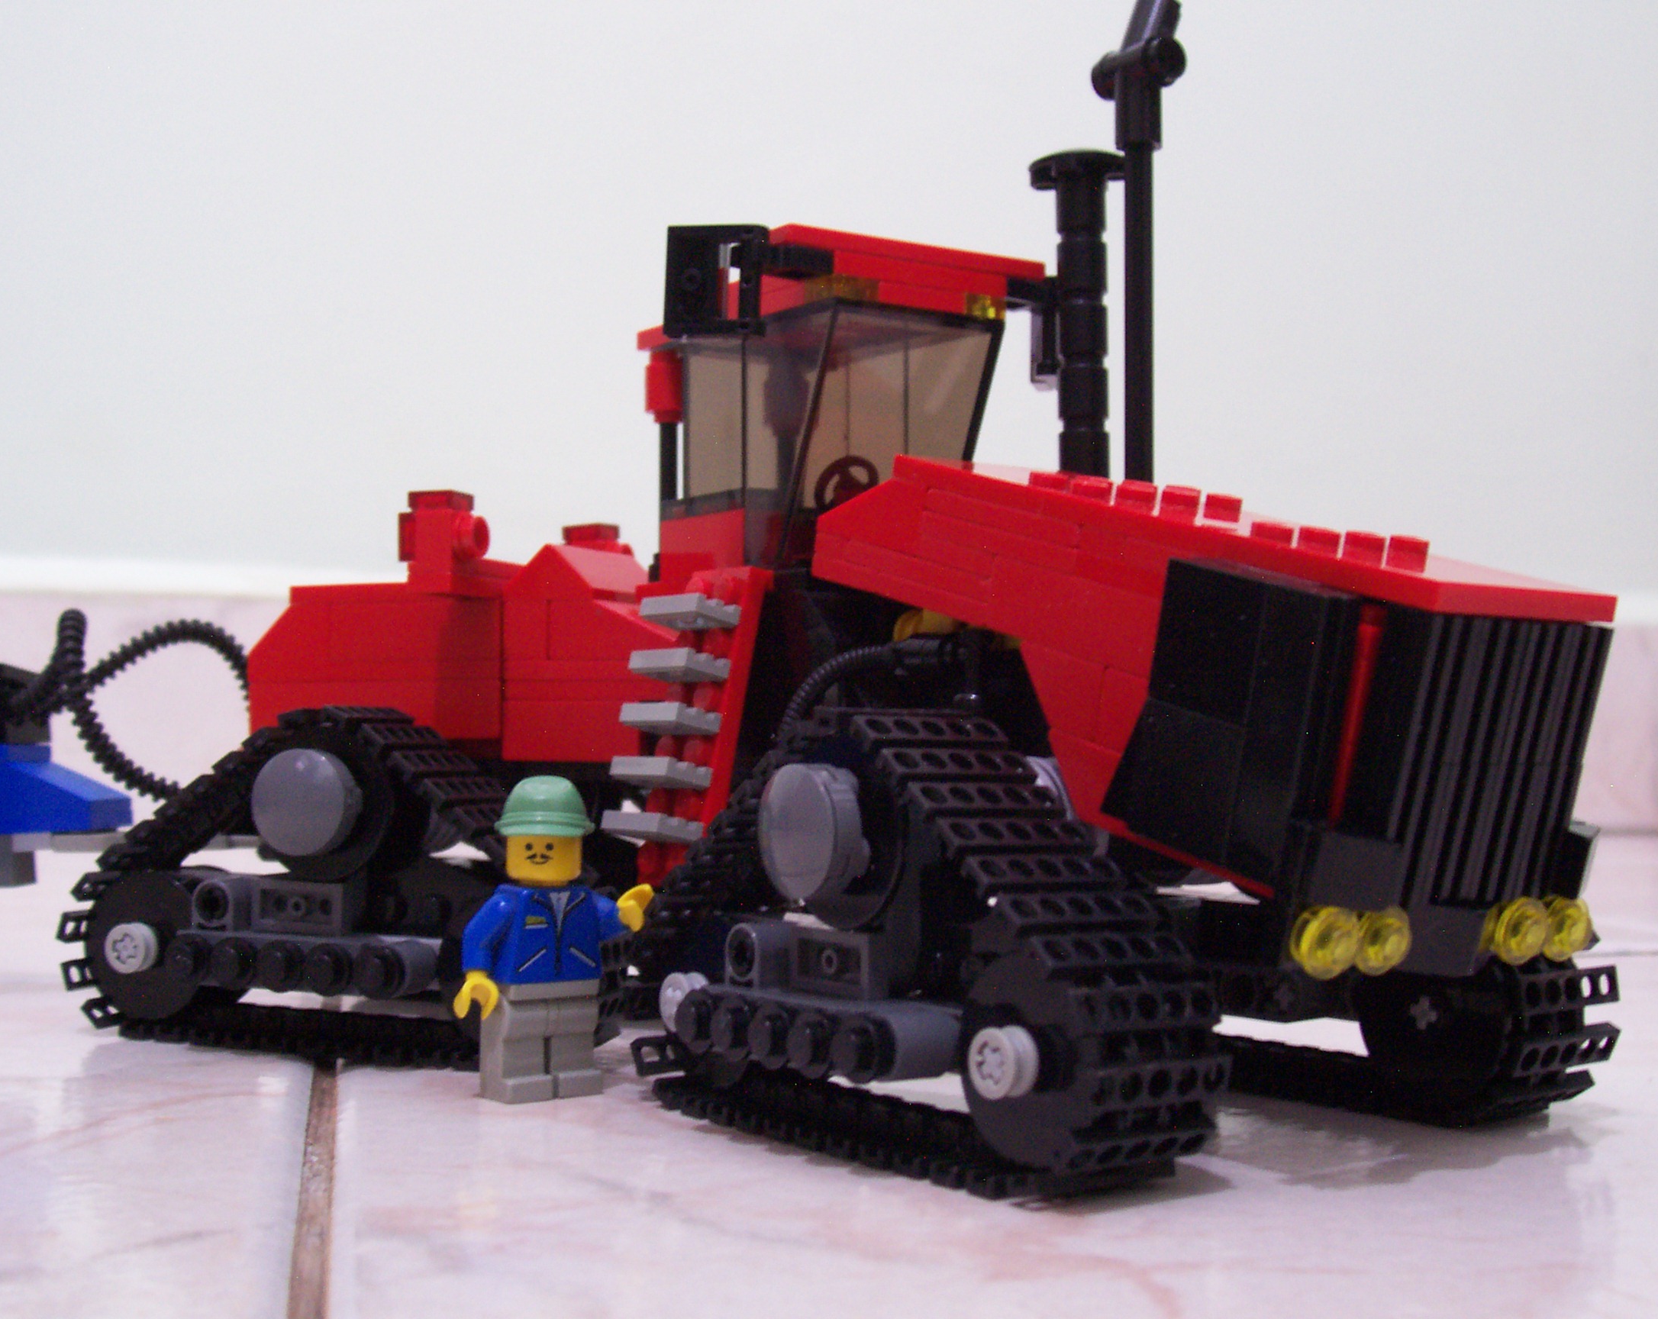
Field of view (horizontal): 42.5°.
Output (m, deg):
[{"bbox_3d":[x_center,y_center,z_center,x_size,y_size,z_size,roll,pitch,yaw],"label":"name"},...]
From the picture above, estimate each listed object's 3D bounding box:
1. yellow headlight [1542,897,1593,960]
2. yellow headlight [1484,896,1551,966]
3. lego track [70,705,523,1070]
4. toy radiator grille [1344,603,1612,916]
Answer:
[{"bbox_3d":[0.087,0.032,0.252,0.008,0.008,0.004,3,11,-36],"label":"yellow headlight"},{"bbox_3d":[0.079,0.031,0.246,0.008,0.008,0.005,3,11,-36],"label":"yellow headlight"},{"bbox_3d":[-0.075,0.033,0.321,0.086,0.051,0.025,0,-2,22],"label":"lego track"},{"bbox_3d":[0.073,0.011,0.239,0.032,0.032,0.005,3,11,-36],"label":"toy radiator grille"}]

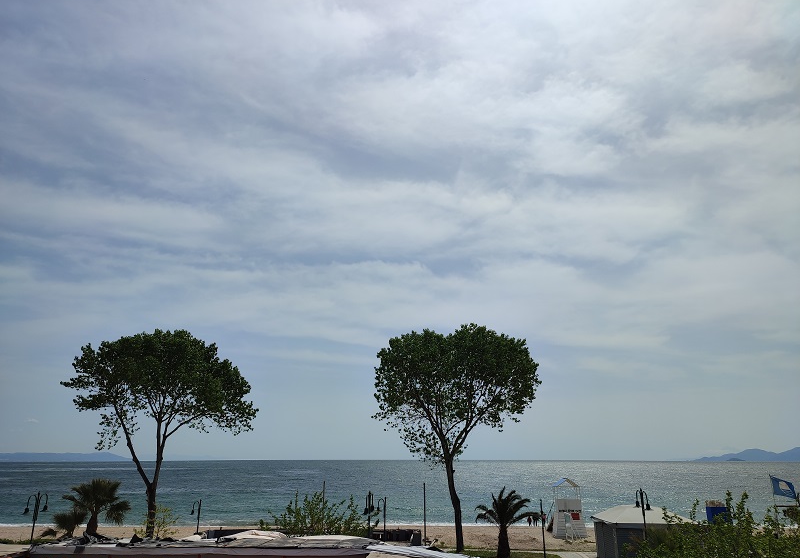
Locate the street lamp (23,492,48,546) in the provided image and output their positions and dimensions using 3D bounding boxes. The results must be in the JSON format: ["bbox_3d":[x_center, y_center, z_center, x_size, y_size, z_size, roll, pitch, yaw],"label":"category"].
[{"bbox_3d":[-21.080,14.834,33.073,0.450,4.941,1.900,-2,-18,7],"label":"street lamp"}]

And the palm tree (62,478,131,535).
[{"bbox_3d":[-22.750,17.761,43.160,4.500,5.408,4.400,9,-20,-28],"label":"palm tree"}]

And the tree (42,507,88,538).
[{"bbox_3d":[-24.893,18.743,42.851,3.200,3.350,3.100,9,-20,-28],"label":"tree"}]

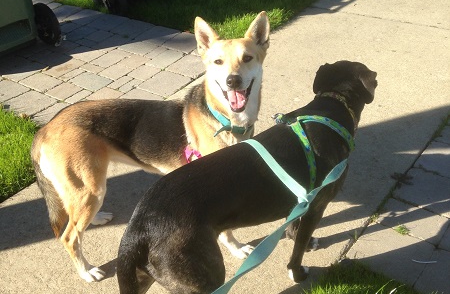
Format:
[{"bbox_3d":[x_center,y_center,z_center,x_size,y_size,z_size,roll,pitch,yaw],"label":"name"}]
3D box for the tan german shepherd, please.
[{"bbox_3d":[-0.226,0.027,1.772,0.750,0.755,0.320,-3,34,1],"label":"tan german shepherd"}]

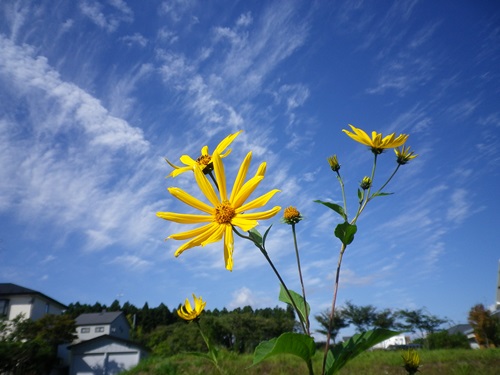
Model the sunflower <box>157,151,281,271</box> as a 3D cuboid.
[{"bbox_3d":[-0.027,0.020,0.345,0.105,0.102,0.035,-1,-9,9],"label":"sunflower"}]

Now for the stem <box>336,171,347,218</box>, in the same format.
[{"bbox_3d":[0.118,0.009,0.520,0.006,0.060,0.005,-10,-15,0],"label":"stem"}]

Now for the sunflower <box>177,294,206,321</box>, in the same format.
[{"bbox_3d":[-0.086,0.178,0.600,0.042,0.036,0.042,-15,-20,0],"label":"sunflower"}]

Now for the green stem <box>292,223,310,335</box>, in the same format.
[{"bbox_3d":[0.046,0.081,0.360,0.007,0.104,0.006,-8,-13,0],"label":"green stem"}]

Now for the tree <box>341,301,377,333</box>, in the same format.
[{"bbox_3d":[11.976,15.200,45.000,4.000,5.100,4.000,0,-21,0],"label":"tree"}]

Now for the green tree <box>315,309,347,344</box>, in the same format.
[{"bbox_3d":[8.981,15.650,45.000,3.700,4.250,3.700,0,-21,0],"label":"green tree"}]

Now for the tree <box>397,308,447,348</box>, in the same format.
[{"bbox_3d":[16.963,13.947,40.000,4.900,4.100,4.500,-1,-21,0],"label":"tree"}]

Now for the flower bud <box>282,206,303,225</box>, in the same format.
[{"bbox_3d":[0.038,0.025,0.365,0.018,0.017,0.018,-1,-21,0],"label":"flower bud"}]

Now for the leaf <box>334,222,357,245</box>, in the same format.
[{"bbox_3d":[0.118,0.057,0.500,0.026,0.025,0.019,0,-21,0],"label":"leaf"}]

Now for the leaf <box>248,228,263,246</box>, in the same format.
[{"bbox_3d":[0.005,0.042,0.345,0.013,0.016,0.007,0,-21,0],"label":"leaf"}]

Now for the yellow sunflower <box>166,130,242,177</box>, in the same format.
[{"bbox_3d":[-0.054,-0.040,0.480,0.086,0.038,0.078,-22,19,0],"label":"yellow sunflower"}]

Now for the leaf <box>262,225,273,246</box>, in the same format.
[{"bbox_3d":[0.015,0.042,0.355,0.007,0.021,0.008,18,-14,0],"label":"leaf"}]

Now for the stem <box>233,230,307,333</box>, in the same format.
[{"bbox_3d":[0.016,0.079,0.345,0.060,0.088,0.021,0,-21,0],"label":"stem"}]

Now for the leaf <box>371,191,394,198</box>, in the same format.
[{"bbox_3d":[0.170,0.009,0.520,0.030,0.008,0.012,-1,-21,0],"label":"leaf"}]

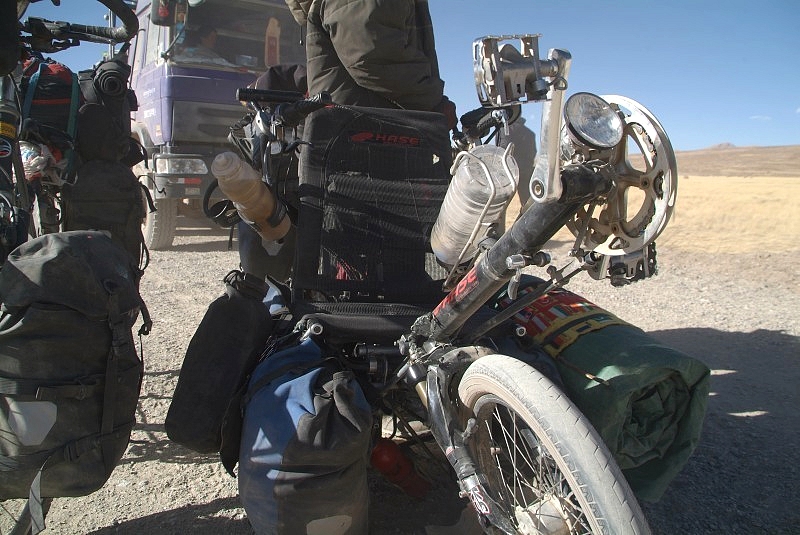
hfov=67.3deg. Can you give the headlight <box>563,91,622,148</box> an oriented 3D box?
[{"bbox_3d":[0.227,-0.168,0.751,0.081,0.081,0.058,-4,-21,-21],"label":"headlight"}]

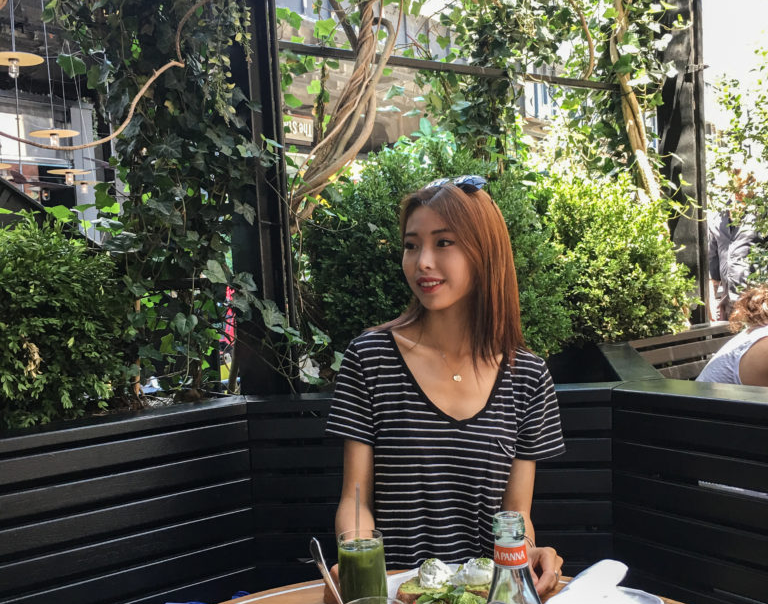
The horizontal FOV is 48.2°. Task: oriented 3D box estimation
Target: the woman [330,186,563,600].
[{"bbox_3d":[0.111,0.450,1.359,0.450,1.290,0.640,-3,2,3],"label":"woman"}]

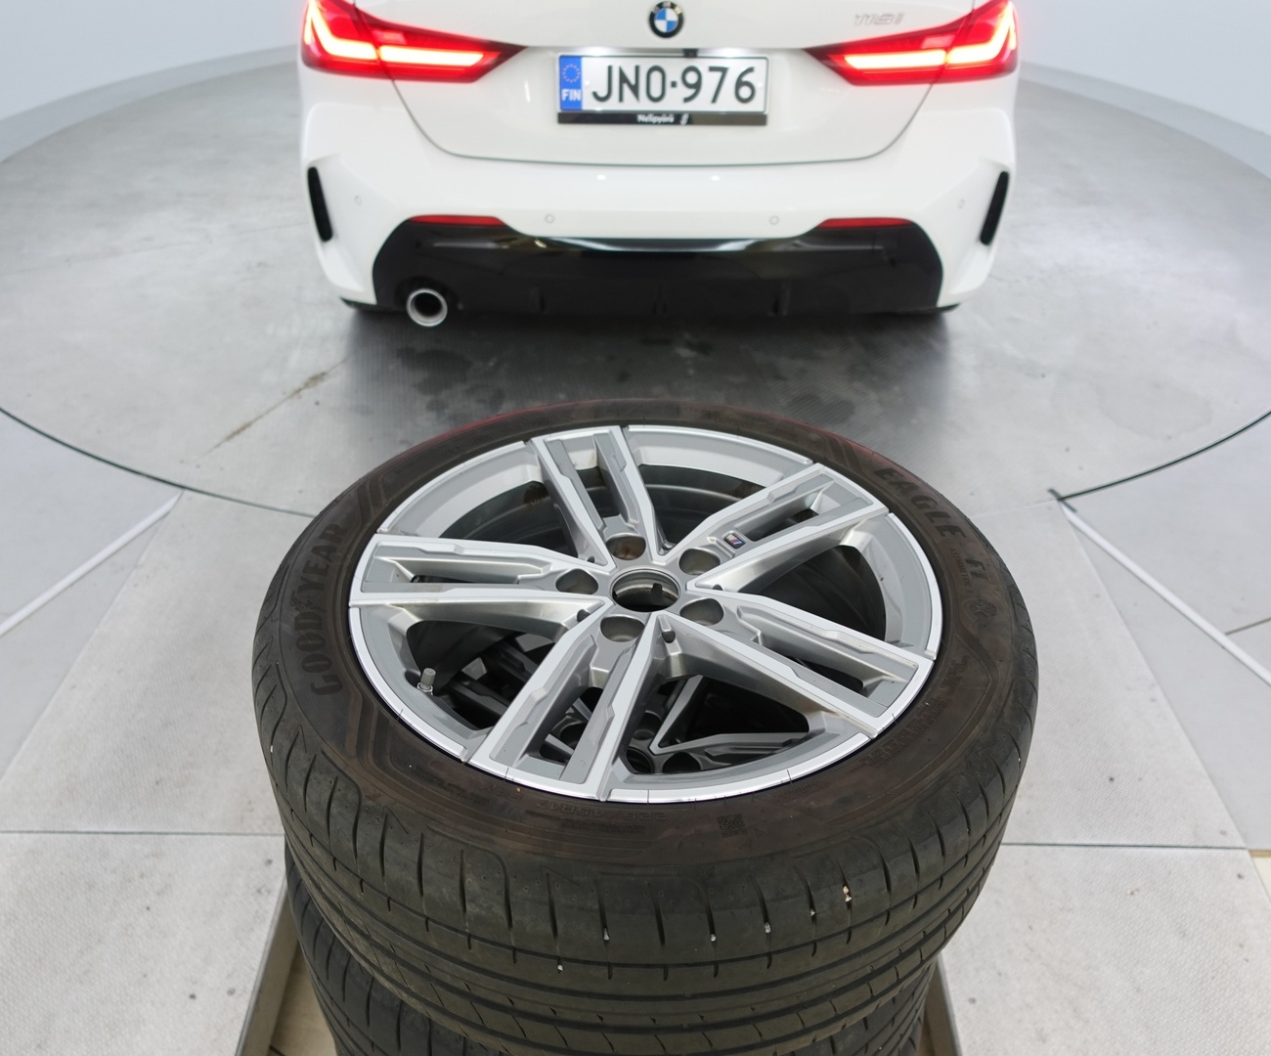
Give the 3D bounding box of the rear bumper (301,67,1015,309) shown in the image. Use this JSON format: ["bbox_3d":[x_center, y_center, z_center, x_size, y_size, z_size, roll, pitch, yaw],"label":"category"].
[{"bbox_3d":[0.054,-0.815,2.524,1.760,0.510,0.450,0,36,-1],"label":"rear bumper"}]

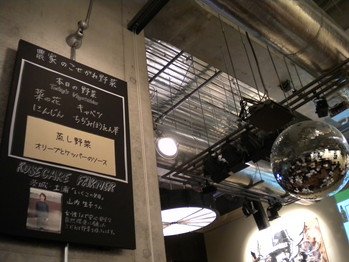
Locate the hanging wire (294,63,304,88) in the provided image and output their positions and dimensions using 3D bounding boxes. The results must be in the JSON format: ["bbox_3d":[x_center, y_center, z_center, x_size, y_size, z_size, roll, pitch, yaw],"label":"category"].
[{"bbox_3d":[1.298,-0.583,3.684,0.012,0.347,0.012,16,-38,-34],"label":"hanging wire"}]

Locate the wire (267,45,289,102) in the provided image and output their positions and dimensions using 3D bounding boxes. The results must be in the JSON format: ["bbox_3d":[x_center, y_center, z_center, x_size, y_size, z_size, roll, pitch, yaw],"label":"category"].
[{"bbox_3d":[1.162,-0.671,3.996,0.012,0.843,0.012,16,-38,-34],"label":"wire"}]

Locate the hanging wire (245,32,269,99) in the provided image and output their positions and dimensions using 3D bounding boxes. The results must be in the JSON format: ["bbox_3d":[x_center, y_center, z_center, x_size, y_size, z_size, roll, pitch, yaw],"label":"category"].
[{"bbox_3d":[0.990,-0.818,4.259,0.025,1.039,0.025,16,-38,-34],"label":"hanging wire"}]

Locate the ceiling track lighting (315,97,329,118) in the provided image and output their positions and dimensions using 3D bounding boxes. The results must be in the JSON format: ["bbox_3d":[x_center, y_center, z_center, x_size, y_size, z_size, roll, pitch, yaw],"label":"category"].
[{"bbox_3d":[1.526,-0.242,3.660,0.120,0.190,0.140,-11,-31,6],"label":"ceiling track lighting"}]

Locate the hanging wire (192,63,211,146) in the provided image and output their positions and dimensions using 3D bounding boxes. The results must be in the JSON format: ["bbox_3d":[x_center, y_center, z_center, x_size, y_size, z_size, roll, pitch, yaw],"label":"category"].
[{"bbox_3d":[0.370,-0.405,4.829,0.012,1.407,0.012,16,-38,-34],"label":"hanging wire"}]

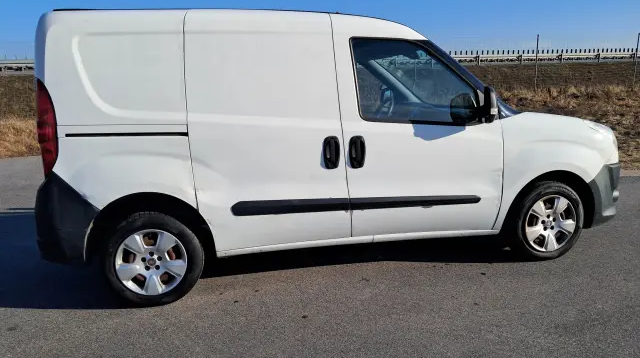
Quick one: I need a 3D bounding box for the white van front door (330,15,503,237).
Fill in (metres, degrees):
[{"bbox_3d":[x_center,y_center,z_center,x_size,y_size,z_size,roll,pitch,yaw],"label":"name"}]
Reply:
[{"bbox_3d":[0.674,-0.344,3.375,1.132,1.479,0.250,-4,11,-12],"label":"white van front door"}]

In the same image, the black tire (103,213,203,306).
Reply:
[{"bbox_3d":[-1.059,0.494,3.177,0.608,0.600,0.194,-4,11,-12],"label":"black tire"}]

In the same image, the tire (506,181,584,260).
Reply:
[{"bbox_3d":[1.685,0.302,3.753,0.608,0.600,0.194,-4,11,-12],"label":"tire"}]

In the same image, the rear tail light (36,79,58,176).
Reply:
[{"bbox_3d":[-1.579,-0.288,2.901,0.163,0.576,0.173,-4,11,-12],"label":"rear tail light"}]

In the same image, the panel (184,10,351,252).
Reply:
[{"bbox_3d":[-0.320,-0.304,3.158,1.005,1.469,0.245,-4,11,-12],"label":"panel"}]

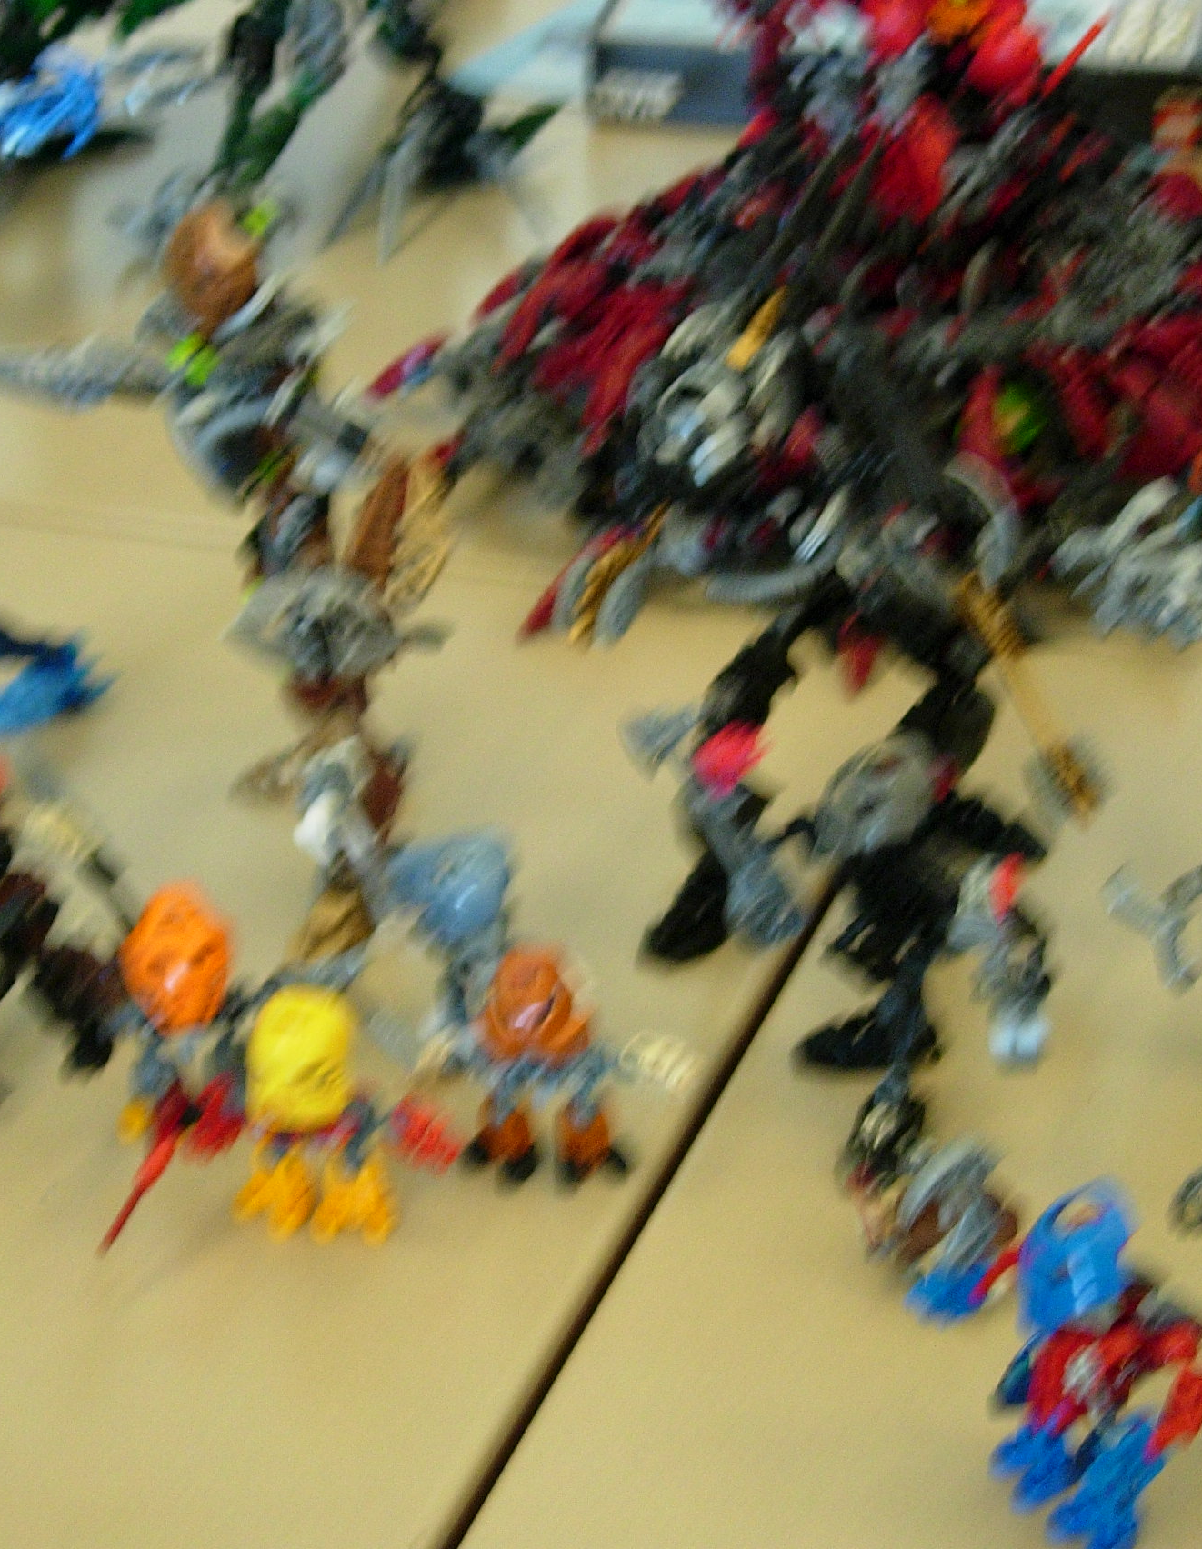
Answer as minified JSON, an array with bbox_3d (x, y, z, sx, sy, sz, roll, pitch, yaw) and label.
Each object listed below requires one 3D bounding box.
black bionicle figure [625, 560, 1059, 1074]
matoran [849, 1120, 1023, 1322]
[{"bbox_3d":[0.067,0.010,0.985,0.106,0.112,0.080,4,29,13],"label":"black bionicle figure"},{"bbox_3d":[0.081,0.107,0.875,0.041,0.042,0.030,2,28,9],"label":"matoran"}]

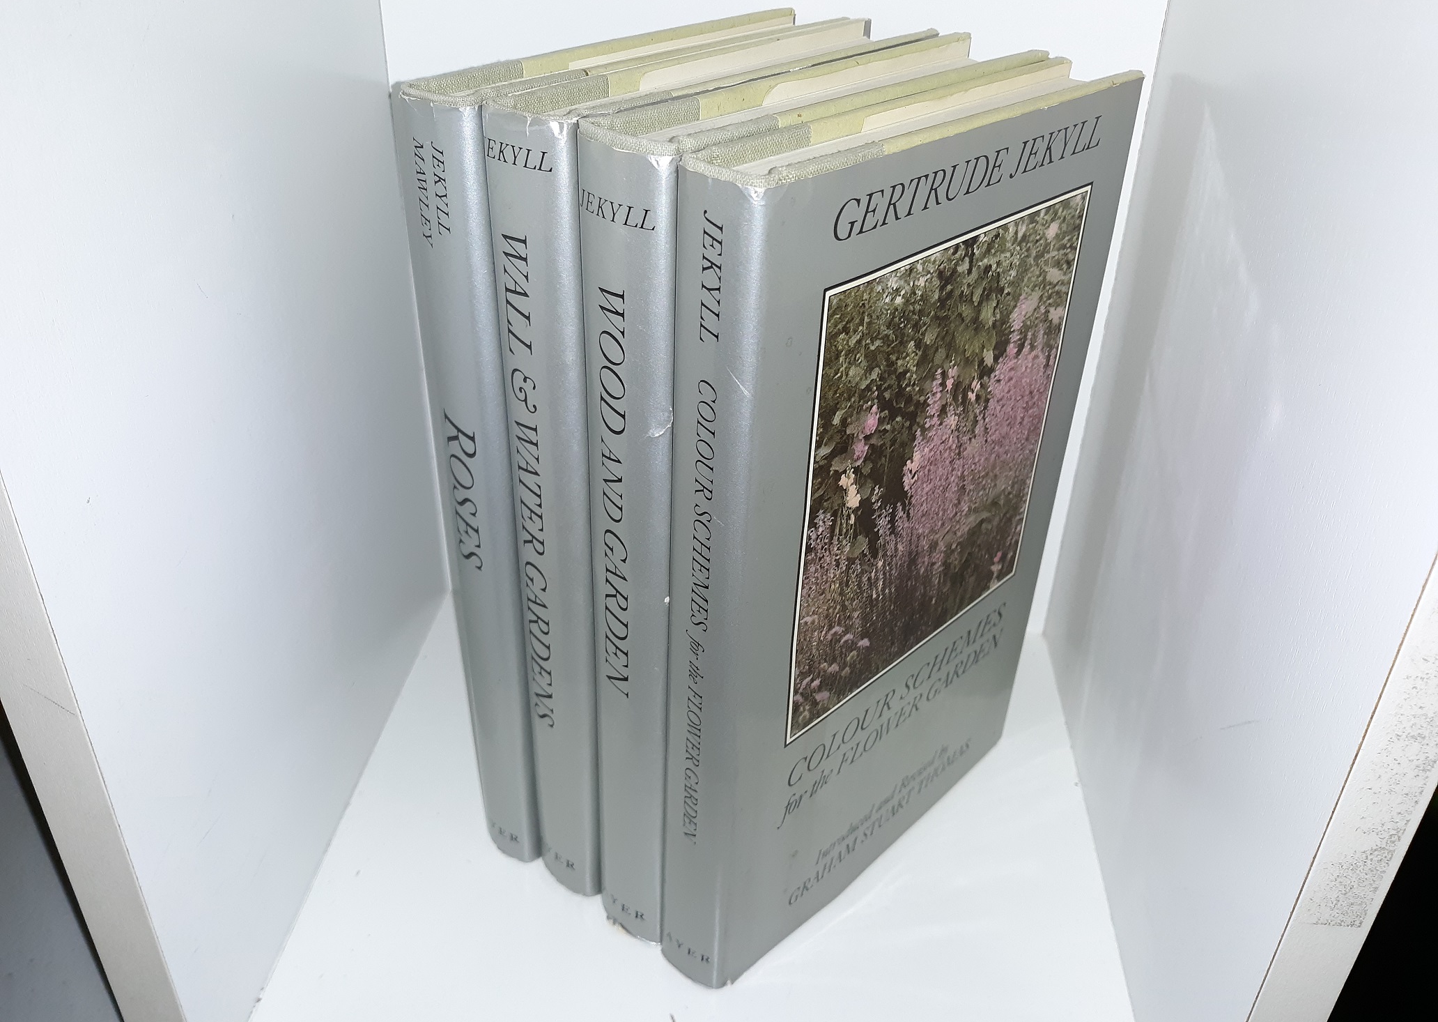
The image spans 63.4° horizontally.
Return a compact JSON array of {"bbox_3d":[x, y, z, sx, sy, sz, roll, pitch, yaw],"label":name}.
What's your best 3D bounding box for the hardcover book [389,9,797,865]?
[{"bbox_3d":[-0.017,-0.020,0.347,0.024,0.222,0.145,23,38,30],"label":"hardcover book"}]

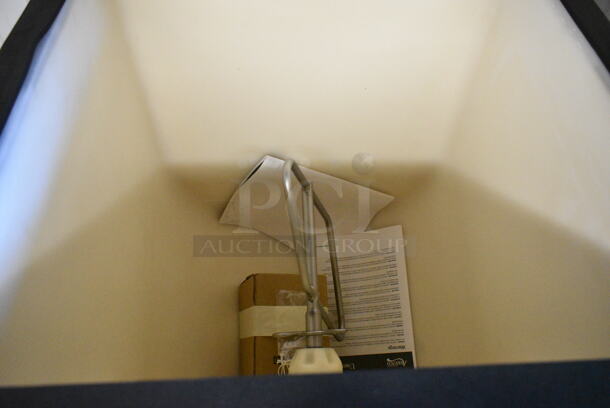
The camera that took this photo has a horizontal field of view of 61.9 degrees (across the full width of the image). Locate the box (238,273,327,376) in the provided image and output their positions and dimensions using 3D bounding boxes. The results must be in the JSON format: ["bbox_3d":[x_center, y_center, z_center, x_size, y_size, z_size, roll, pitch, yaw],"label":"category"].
[{"bbox_3d":[-0.029,0.171,0.656,0.093,0.105,0.140,2,72,-14],"label":"box"}]

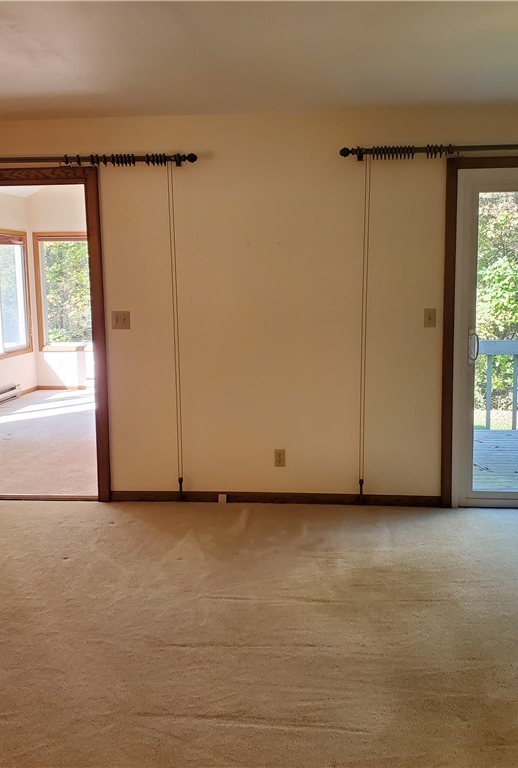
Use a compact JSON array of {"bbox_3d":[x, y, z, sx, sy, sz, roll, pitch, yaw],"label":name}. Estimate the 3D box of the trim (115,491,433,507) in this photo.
[{"bbox_3d":[0.089,0.739,4.930,2.123,0.072,0.018,0,8,5],"label":"trim"}]

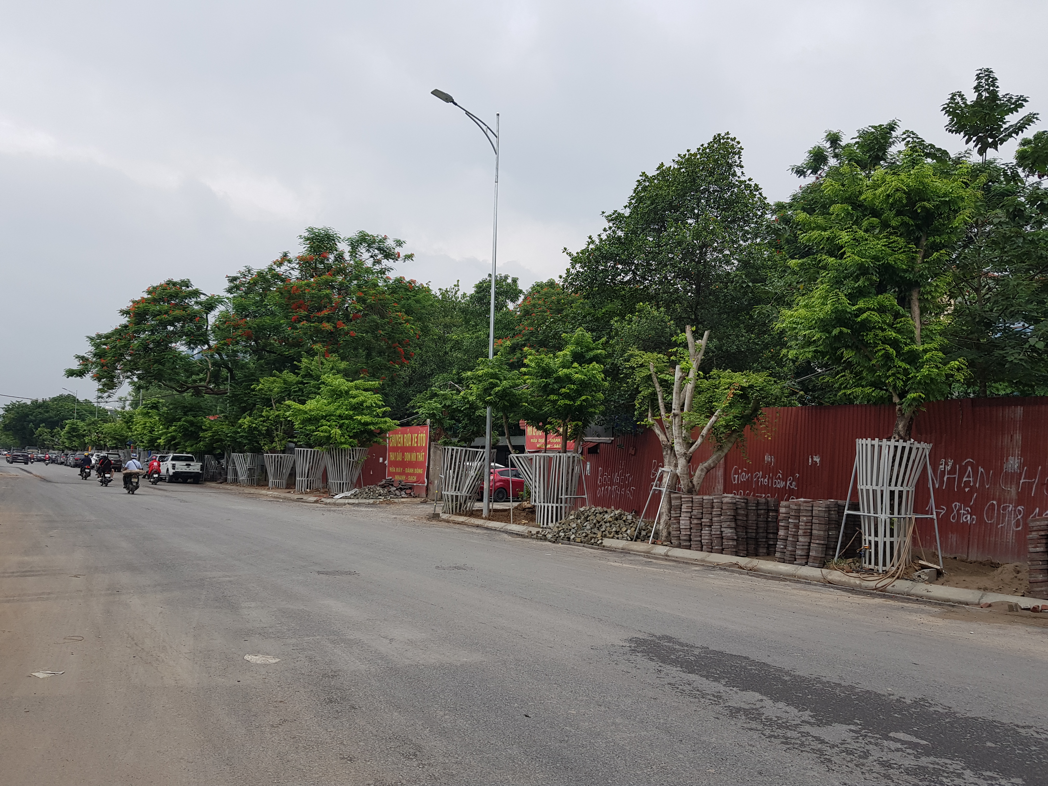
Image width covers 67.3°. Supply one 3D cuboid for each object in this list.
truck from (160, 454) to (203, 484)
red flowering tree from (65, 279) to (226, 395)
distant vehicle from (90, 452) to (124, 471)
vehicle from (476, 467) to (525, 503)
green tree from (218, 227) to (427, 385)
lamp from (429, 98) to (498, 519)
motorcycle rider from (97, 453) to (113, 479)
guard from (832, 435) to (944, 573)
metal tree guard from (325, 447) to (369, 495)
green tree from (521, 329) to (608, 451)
[{"bbox_3d":[-21.650,4.604,49.000,1.880,1.830,5.350,5,-7,-36],"label":"truck"},{"bbox_3d":[-25.137,-0.968,53.624,10.500,13.380,10.500,5,-6,-33],"label":"red flowering tree"},{"bbox_3d":[-40.616,6.808,77.515,1.880,1.760,4.700,5,-6,-33],"label":"distant vehicle"},{"bbox_3d":[0.050,4.123,35.400,4.050,1.470,1.730,4,-6,-22],"label":"vehicle"},{"bbox_3d":[-11.445,-2.199,46.211,11.500,15.250,11.500,5,-6,-33],"label":"green tree"},{"bbox_3d":[-1.794,-2.557,22.413,2.420,12.080,0.400,5,-6,-33],"label":"lamp"},{"bbox_3d":[-21.836,3.829,41.077,0.750,1.310,0.800,5,-6,-33],"label":"motorcycle rider"},{"bbox_3d":[6.014,1.812,13.098,1.500,2.100,1.500,5,-6,-33],"label":"guard"},{"bbox_3d":[-7.509,3.377,33.500,1.800,1.920,1.700,5,-6,-34],"label":"metal tree guard"},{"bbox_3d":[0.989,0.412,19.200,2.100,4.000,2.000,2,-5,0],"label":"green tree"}]

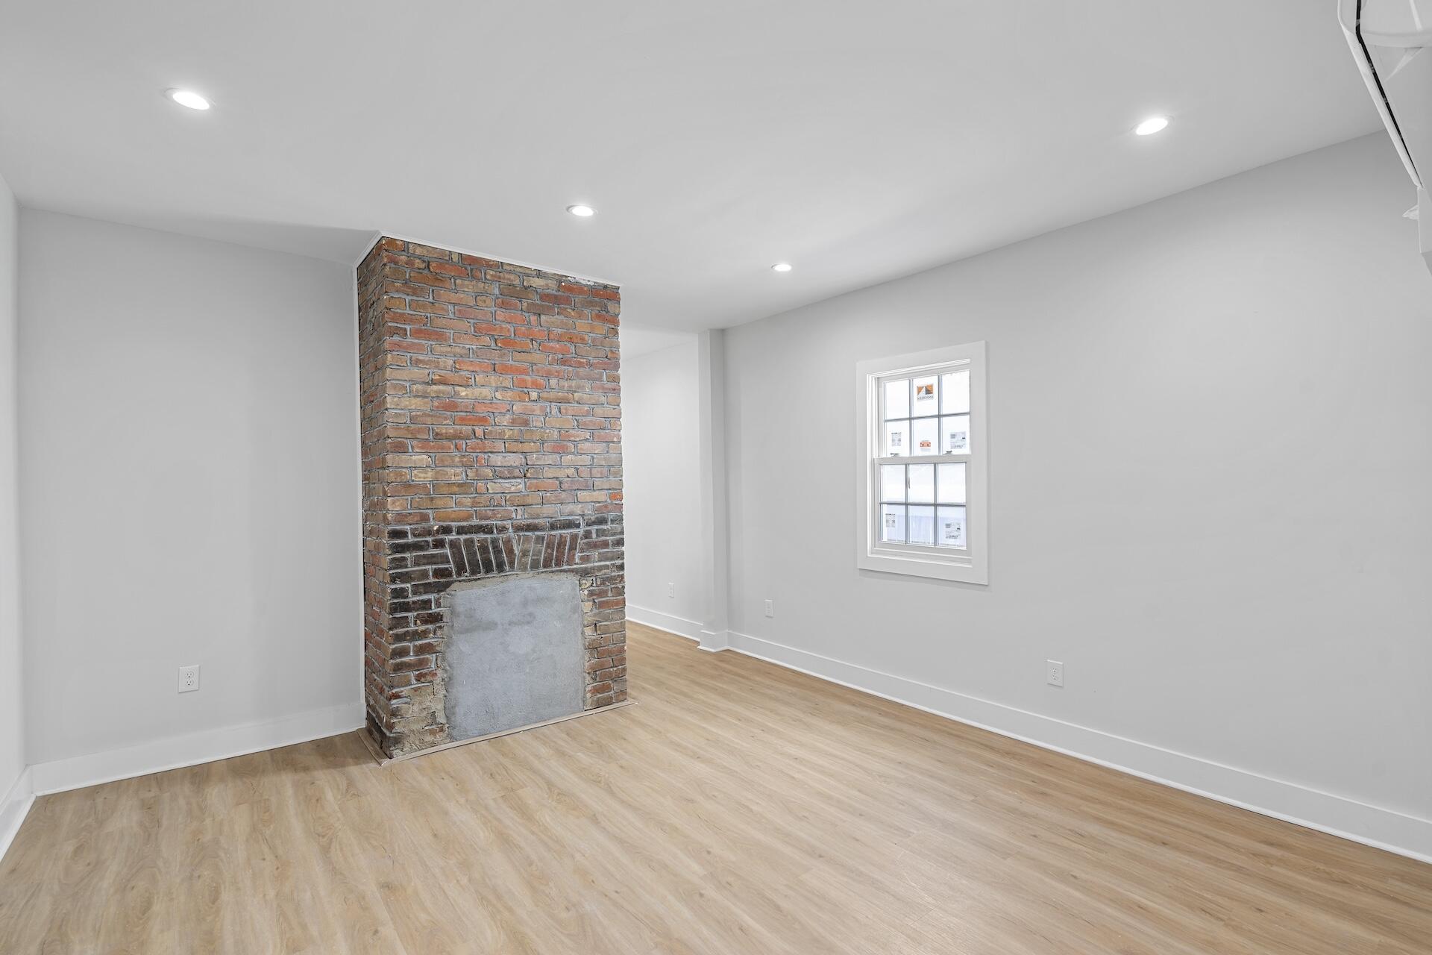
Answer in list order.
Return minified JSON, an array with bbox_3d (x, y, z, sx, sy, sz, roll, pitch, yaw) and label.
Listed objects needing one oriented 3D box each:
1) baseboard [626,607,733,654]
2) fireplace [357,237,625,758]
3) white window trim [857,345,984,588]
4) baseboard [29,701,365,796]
[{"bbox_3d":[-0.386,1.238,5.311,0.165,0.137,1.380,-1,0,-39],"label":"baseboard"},{"bbox_3d":[-1.208,0.096,3.574,1.260,2.445,0.580,-1,0,-37],"label":"fireplace"},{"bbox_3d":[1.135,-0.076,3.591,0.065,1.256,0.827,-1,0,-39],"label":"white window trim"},{"bbox_3d":[-2.362,1.266,3.024,1.255,0.137,0.030,-1,0,-37],"label":"baseboard"}]

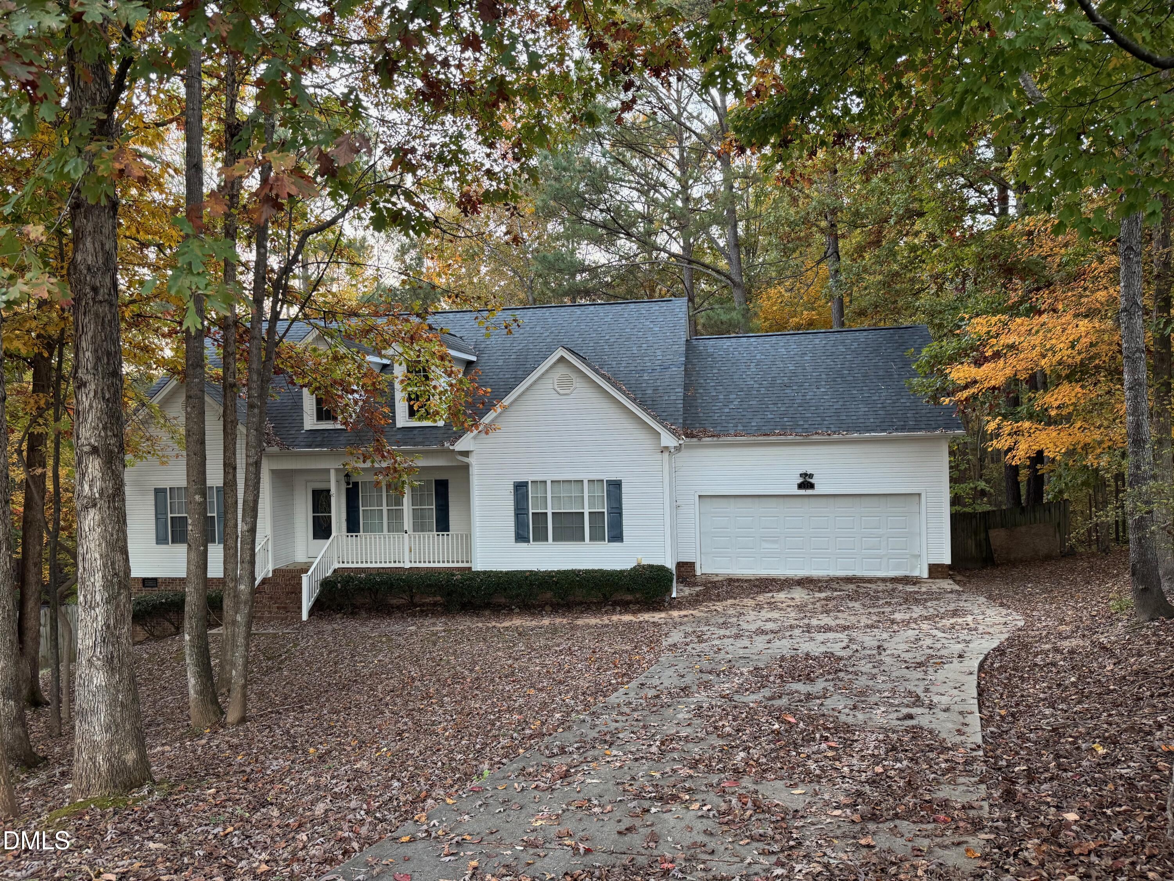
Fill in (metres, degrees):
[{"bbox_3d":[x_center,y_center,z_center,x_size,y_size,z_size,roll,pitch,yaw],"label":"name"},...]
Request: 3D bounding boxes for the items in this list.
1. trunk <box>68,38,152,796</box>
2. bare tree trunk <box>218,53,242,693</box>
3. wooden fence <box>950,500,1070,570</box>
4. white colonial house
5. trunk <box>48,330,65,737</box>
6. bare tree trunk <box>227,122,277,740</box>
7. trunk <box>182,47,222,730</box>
[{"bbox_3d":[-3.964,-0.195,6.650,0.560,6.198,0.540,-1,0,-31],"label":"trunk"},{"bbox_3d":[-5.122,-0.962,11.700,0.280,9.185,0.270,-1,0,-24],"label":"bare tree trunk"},{"bbox_3d":[13.802,3.087,26.600,4.100,2.100,0.150,-1,0,12],"label":"wooden fence"},{"bbox_3d":[-1.102,0.166,23.901,21.700,8.500,10.600,-1,0,12],"label":"white colonial house"},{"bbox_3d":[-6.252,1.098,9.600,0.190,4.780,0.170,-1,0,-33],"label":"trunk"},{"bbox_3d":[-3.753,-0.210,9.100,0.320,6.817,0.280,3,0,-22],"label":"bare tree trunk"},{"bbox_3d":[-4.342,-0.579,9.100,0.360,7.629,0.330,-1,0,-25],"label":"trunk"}]

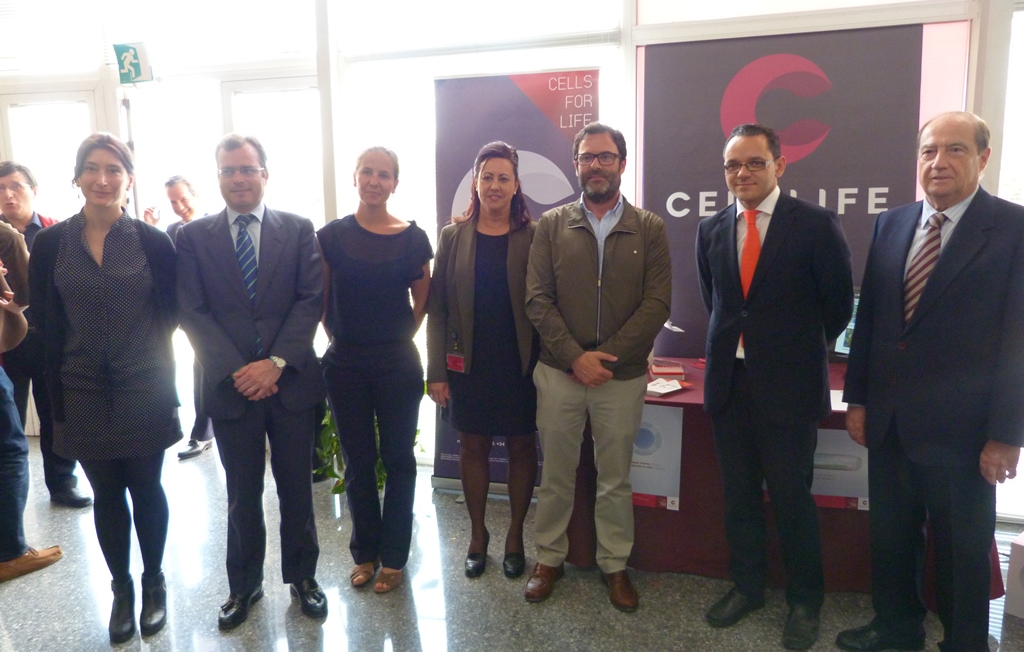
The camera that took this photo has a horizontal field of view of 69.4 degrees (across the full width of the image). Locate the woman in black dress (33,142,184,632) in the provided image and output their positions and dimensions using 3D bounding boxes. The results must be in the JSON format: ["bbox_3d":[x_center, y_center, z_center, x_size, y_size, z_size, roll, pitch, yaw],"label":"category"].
[{"bbox_3d":[-1.384,0.216,2.555,0.510,1.716,0.350,-3,7,-18],"label":"woman in black dress"}]

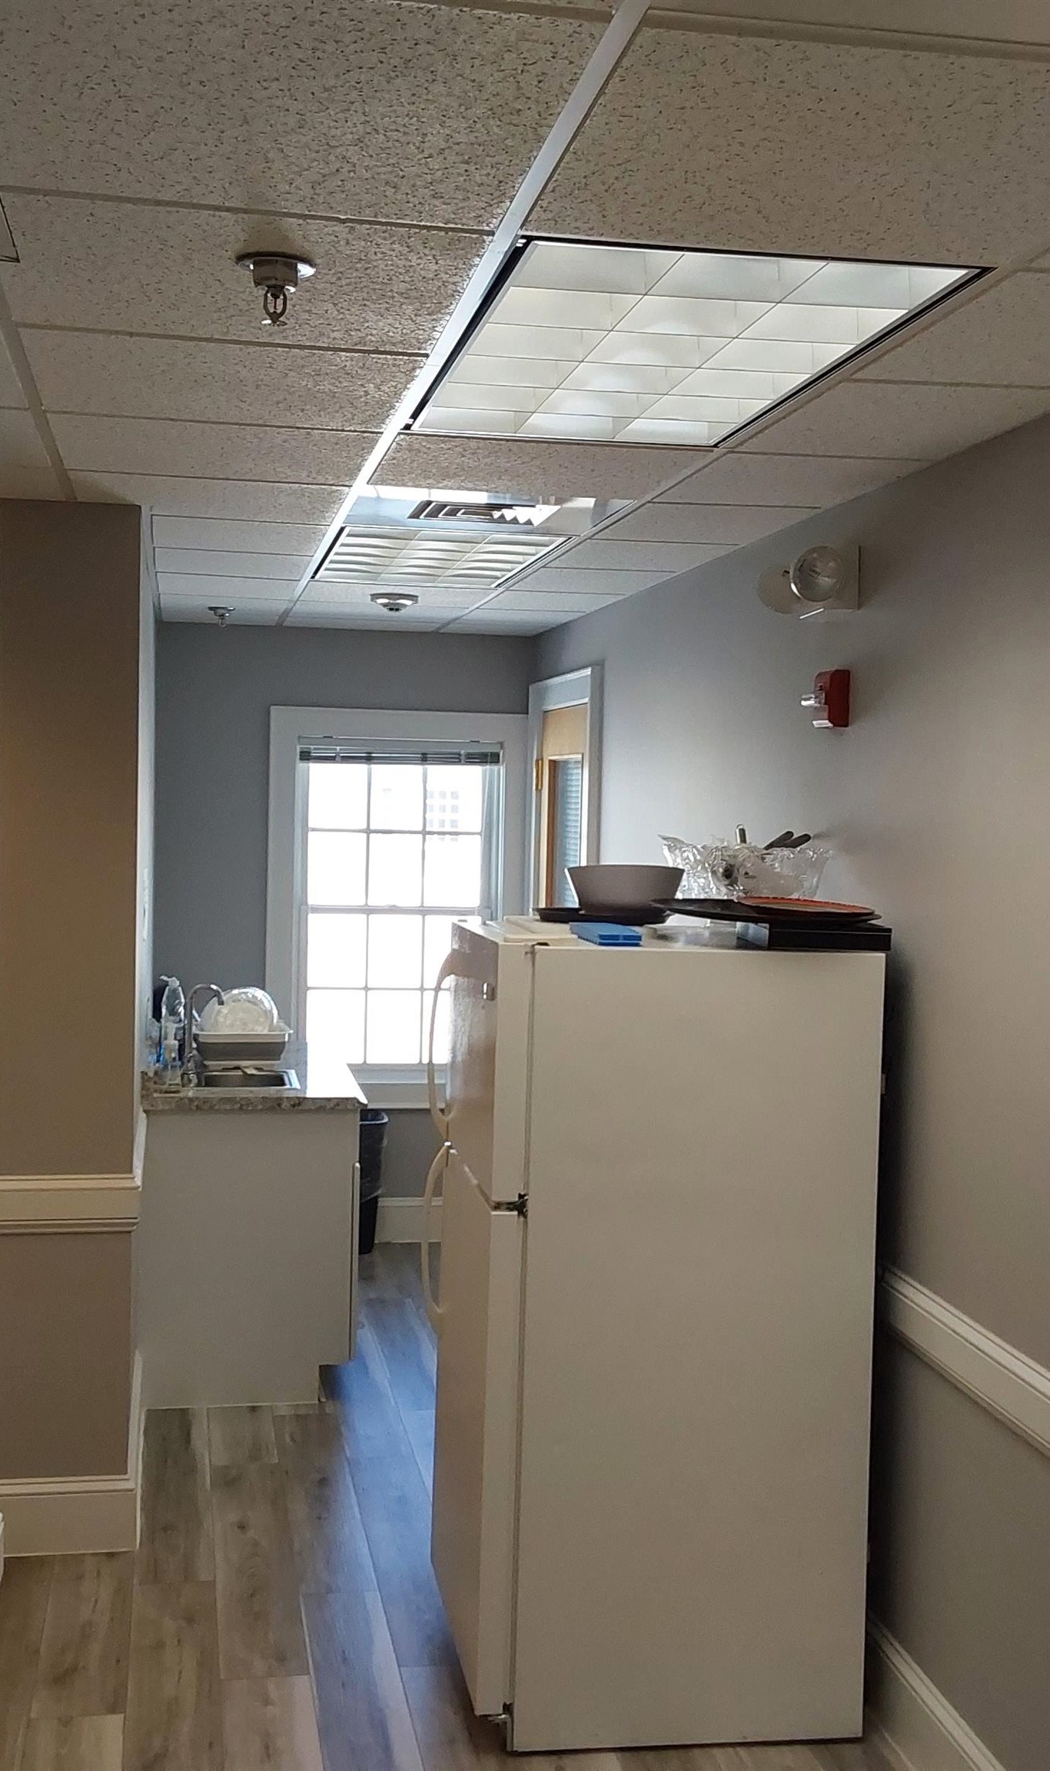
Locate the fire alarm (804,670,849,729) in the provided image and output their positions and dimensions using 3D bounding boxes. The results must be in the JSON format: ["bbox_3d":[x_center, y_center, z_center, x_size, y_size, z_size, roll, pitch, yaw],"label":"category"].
[{"bbox_3d":[0.620,-0.388,3.993,0.082,0.120,0.115,1,3,-10],"label":"fire alarm"}]

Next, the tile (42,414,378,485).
[{"bbox_3d":[-0.590,-0.829,3.618,0.602,0.020,0.602,1,2,-10],"label":"tile"}]

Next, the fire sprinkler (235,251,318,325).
[{"bbox_3d":[-0.303,-0.724,2.328,0.094,0.070,0.094,1,2,-10],"label":"fire sprinkler"}]

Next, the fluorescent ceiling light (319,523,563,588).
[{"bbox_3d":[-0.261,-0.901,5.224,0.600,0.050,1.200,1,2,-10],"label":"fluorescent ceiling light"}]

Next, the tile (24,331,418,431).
[{"bbox_3d":[-0.473,-0.802,3.019,0.602,0.022,0.602,1,3,-10],"label":"tile"}]

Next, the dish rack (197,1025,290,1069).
[{"bbox_3d":[-0.924,0.517,6.205,0.310,0.120,0.360,1,2,-10],"label":"dish rack"}]

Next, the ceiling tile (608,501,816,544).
[{"bbox_3d":[0.398,-0.845,4.415,0.385,0.022,0.602,1,3,-10],"label":"ceiling tile"}]

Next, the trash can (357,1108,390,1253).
[{"bbox_3d":[-0.687,1.156,7.376,0.330,0.520,0.270,1,2,-10],"label":"trash can"}]

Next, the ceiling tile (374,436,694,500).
[{"bbox_3d":[0.018,-0.823,3.727,0.602,0.022,0.602,1,3,-10],"label":"ceiling tile"}]

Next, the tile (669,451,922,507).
[{"bbox_3d":[0.506,-0.816,3.816,0.385,0.022,0.602,1,3,-10],"label":"tile"}]

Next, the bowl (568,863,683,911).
[{"bbox_3d":[0.207,0.008,3.955,0.240,0.098,0.240,1,3,0],"label":"bowl"}]

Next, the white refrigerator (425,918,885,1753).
[{"bbox_3d":[0.214,0.844,3.836,0.772,1.494,0.706,1,3,-9],"label":"white refrigerator"}]

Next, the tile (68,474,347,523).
[{"bbox_3d":[-0.690,-0.860,4.218,0.602,0.022,0.602,1,3,-10],"label":"tile"}]

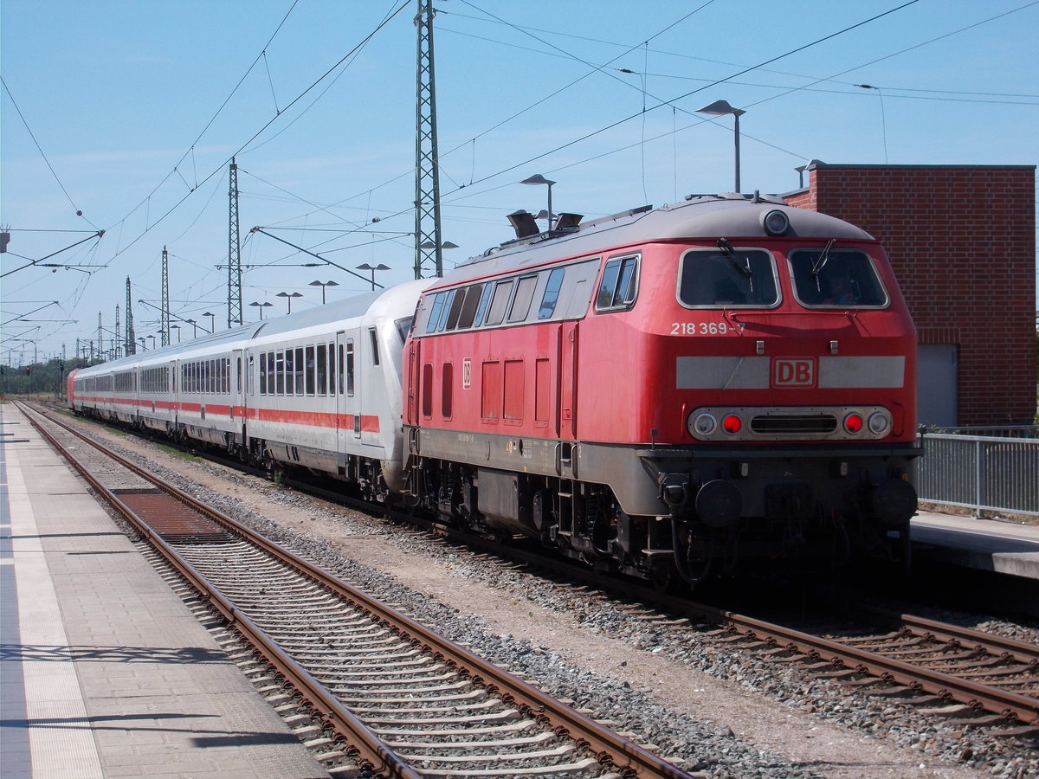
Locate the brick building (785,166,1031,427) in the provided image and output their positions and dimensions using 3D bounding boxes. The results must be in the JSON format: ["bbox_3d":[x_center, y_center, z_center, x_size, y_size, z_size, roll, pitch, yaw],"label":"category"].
[{"bbox_3d":[5.906,-0.999,42.212,3.650,4.950,4.500,-1,0,-11],"label":"brick building"}]

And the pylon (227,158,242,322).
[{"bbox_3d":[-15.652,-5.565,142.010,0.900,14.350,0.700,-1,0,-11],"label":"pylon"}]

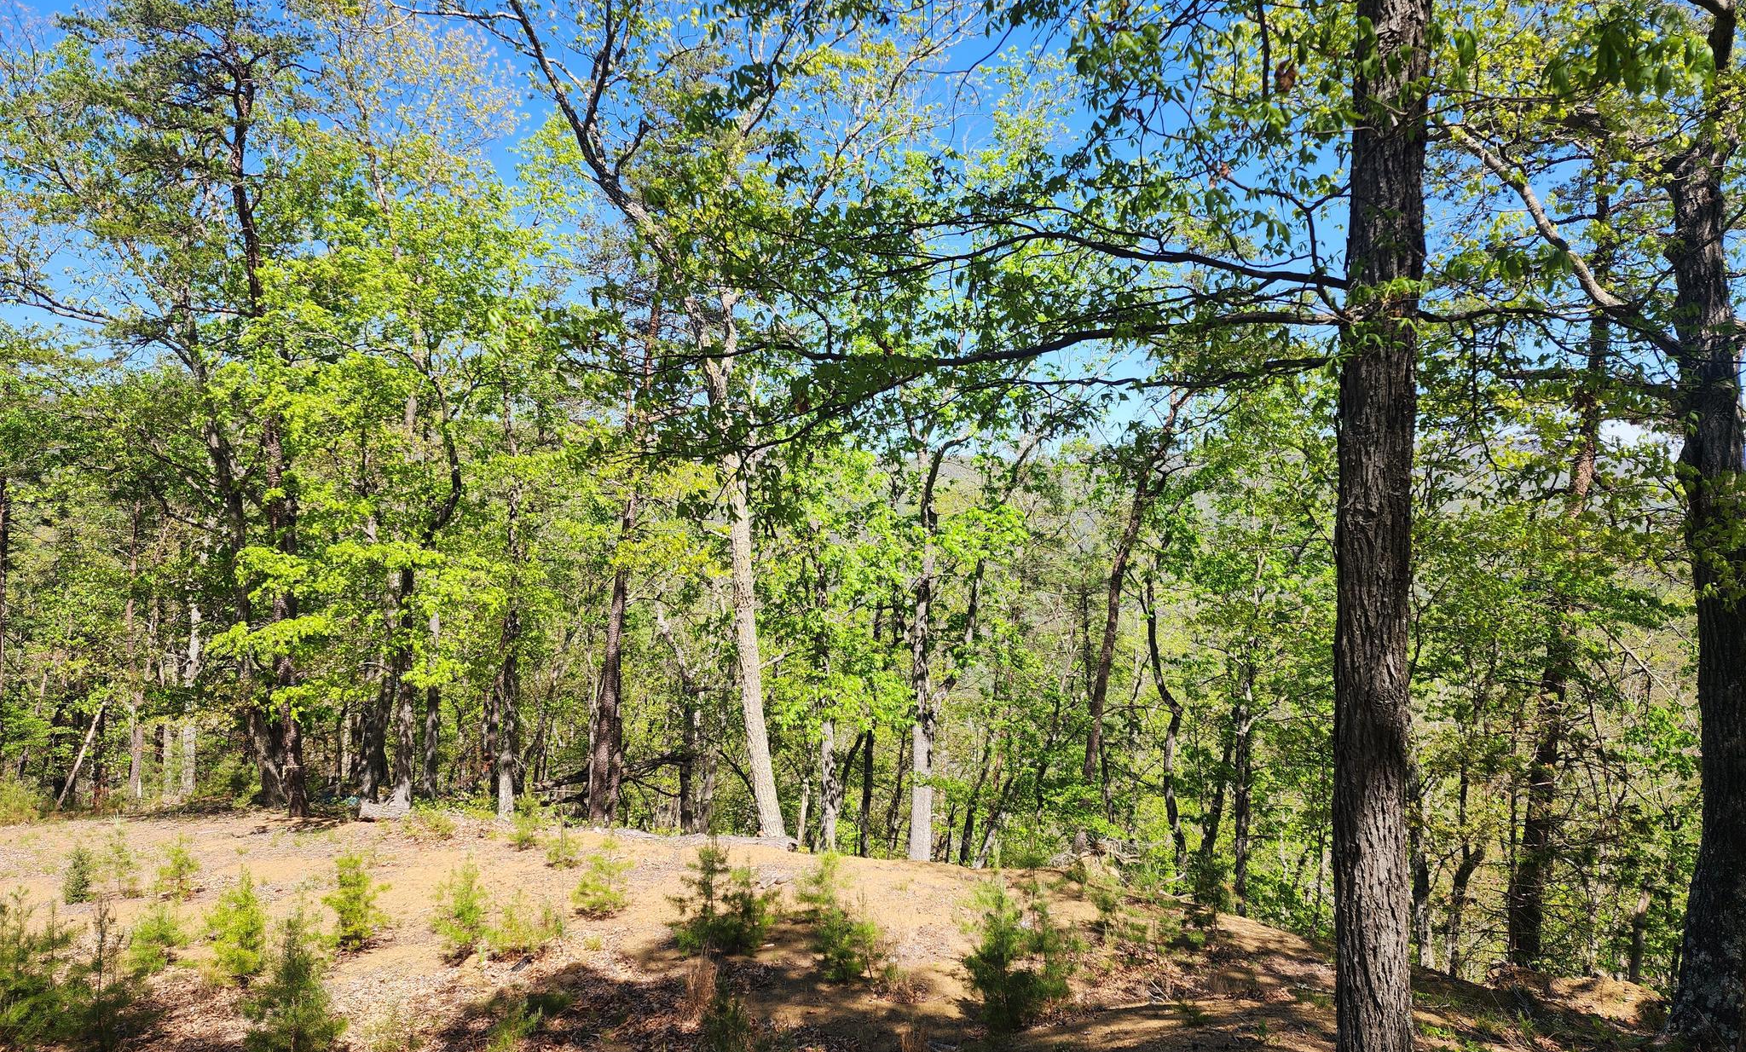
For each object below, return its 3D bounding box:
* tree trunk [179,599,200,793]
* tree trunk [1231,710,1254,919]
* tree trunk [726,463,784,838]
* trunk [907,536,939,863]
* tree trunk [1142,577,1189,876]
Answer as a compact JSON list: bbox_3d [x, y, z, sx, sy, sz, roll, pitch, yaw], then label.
[{"bbox_3d":[-10.004,2.529,17.000,0.260,2.919,0.220,1,0,0],"label":"tree trunk"},{"bbox_3d":[3.919,3.037,12.300,0.188,2.126,0.159,0,0,0],"label":"tree trunk"},{"bbox_3d":[-1.220,1.284,12.000,0.296,3.895,0.254,-5,0,0],"label":"tree trunk"},{"bbox_3d":[0.478,1.687,11.300,0.226,3.177,0.199,2,0,0],"label":"trunk"},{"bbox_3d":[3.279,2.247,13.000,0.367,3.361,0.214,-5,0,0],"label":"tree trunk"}]

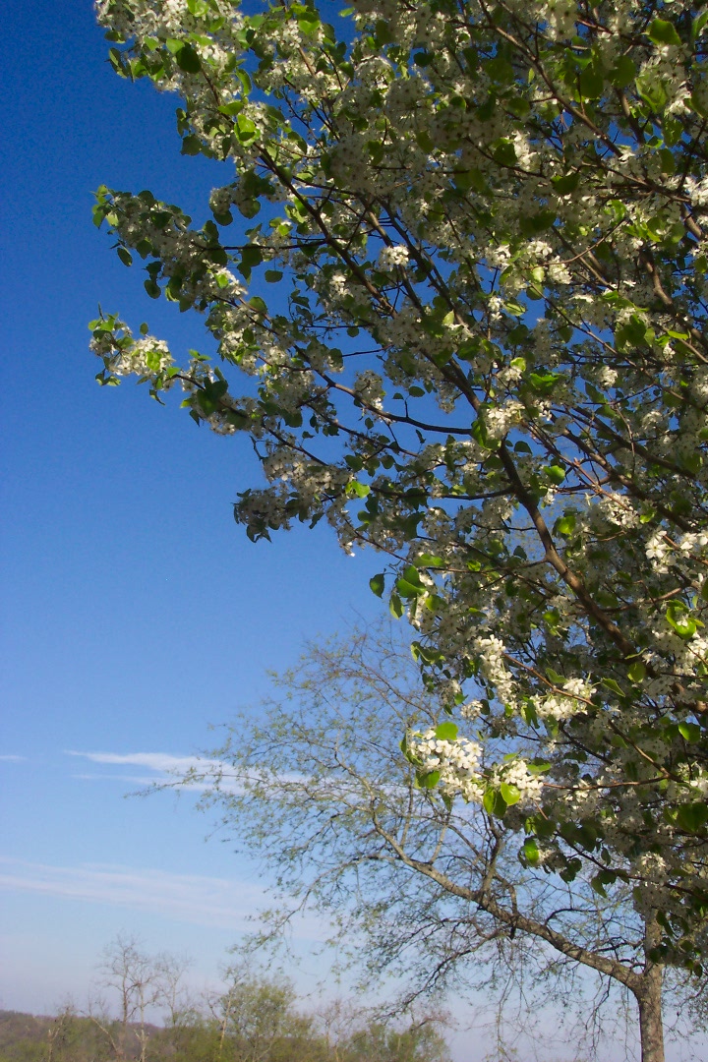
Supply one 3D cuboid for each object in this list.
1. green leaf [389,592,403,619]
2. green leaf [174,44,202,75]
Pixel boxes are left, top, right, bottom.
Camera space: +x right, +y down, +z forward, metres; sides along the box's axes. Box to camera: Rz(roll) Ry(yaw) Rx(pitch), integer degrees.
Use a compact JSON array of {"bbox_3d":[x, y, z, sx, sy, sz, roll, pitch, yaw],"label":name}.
[{"bbox_3d":[0.084,0.146,2.200,0.026,0.049,0.025,-11,-28,27],"label":"green leaf"},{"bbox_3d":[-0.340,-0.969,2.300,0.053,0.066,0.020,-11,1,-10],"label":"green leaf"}]

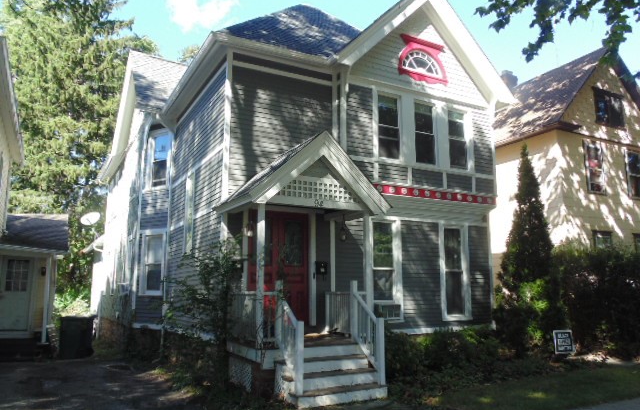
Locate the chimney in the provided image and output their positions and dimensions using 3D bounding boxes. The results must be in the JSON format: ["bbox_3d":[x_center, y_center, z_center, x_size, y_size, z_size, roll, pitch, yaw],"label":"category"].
[{"bbox_3d":[7.747,-5.022,20.300,0.540,0.880,0.540,5,-11,-28],"label":"chimney"}]

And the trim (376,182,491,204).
[{"bbox_3d":[2.604,-0.280,11.823,4.450,0.220,0.120,5,-11,-28],"label":"trim"}]

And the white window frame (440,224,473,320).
[{"bbox_3d":[3.353,1.642,12.237,0.950,2.380,0.140,5,-11,-28],"label":"white window frame"}]

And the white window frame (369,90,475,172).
[{"bbox_3d":[2.595,-1.718,12.076,3.120,1.780,0.150,5,-11,-28],"label":"white window frame"}]

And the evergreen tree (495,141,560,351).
[{"bbox_3d":[5.302,1.006,12.719,1.700,5.390,1.700,5,-11,-28],"label":"evergreen tree"}]

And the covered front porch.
[{"bbox_3d":[-0.229,0.949,8.810,2.700,4.300,2.800,5,-11,-28],"label":"covered front porch"}]

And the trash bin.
[{"bbox_3d":[-6.242,3.368,12.800,0.660,1.030,0.740,5,-11,-28],"label":"trash bin"}]

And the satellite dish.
[{"bbox_3d":[-8.551,0.503,18.600,0.750,0.550,0.350,2,-10,-13],"label":"satellite dish"}]

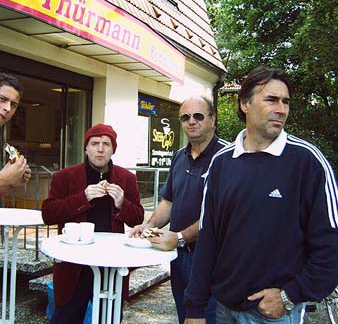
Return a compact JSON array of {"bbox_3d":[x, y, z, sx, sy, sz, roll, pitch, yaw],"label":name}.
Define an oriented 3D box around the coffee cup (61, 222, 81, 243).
[{"bbox_3d":[-0.513,0.369,2.530,0.100,0.081,0.081,2,1,-3],"label":"coffee cup"}]

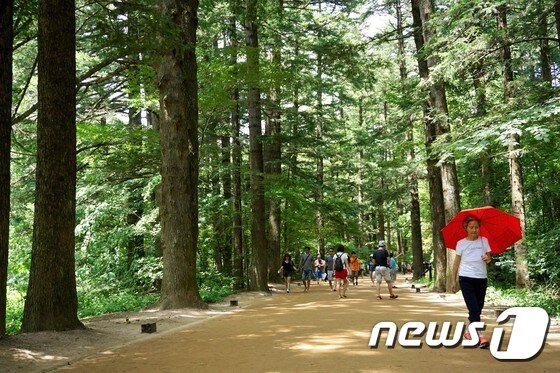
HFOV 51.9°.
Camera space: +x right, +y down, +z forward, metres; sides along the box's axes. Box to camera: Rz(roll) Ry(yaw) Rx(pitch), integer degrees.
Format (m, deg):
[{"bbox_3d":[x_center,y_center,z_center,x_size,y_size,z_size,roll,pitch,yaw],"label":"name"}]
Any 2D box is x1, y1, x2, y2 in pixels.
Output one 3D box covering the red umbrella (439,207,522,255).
[{"bbox_3d":[2.479,0.667,7.039,1.020,0.700,1.020,-3,-46,19],"label":"red umbrella"}]

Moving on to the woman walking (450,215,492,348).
[{"bbox_3d":[2.333,1.140,7.079,0.480,1.588,0.420,-4,-8,16],"label":"woman walking"}]

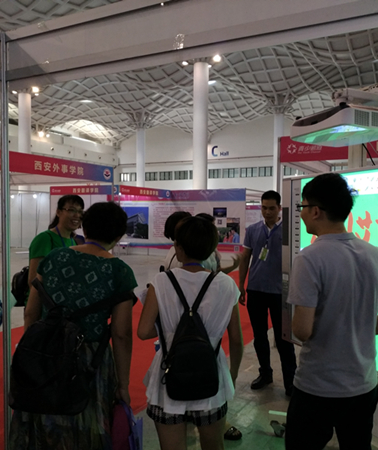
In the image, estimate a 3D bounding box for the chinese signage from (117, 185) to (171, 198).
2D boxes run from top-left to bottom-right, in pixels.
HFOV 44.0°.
[{"bbox_3d":[-1.424,-1.122,15.973,0.050,0.300,3.150,1,1,27],"label":"chinese signage"}]

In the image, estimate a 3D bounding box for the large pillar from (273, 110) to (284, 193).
[{"bbox_3d":[11.581,-7.083,60.903,1.220,14.780,1.220,1,1,27],"label":"large pillar"}]

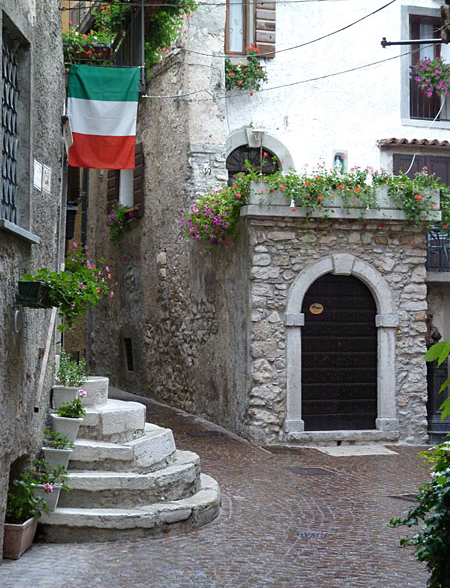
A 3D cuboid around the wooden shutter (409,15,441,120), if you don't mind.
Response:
[{"bbox_3d":[3.645,-4.138,22.800,0.660,1.940,0.070,0,-1,-23],"label":"wooden shutter"}]

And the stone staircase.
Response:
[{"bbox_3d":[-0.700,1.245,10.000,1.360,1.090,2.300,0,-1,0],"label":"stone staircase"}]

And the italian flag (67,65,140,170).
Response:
[{"bbox_3d":[-1.655,-2.404,17.000,0.970,1.400,0.060,0,-1,-8],"label":"italian flag"}]

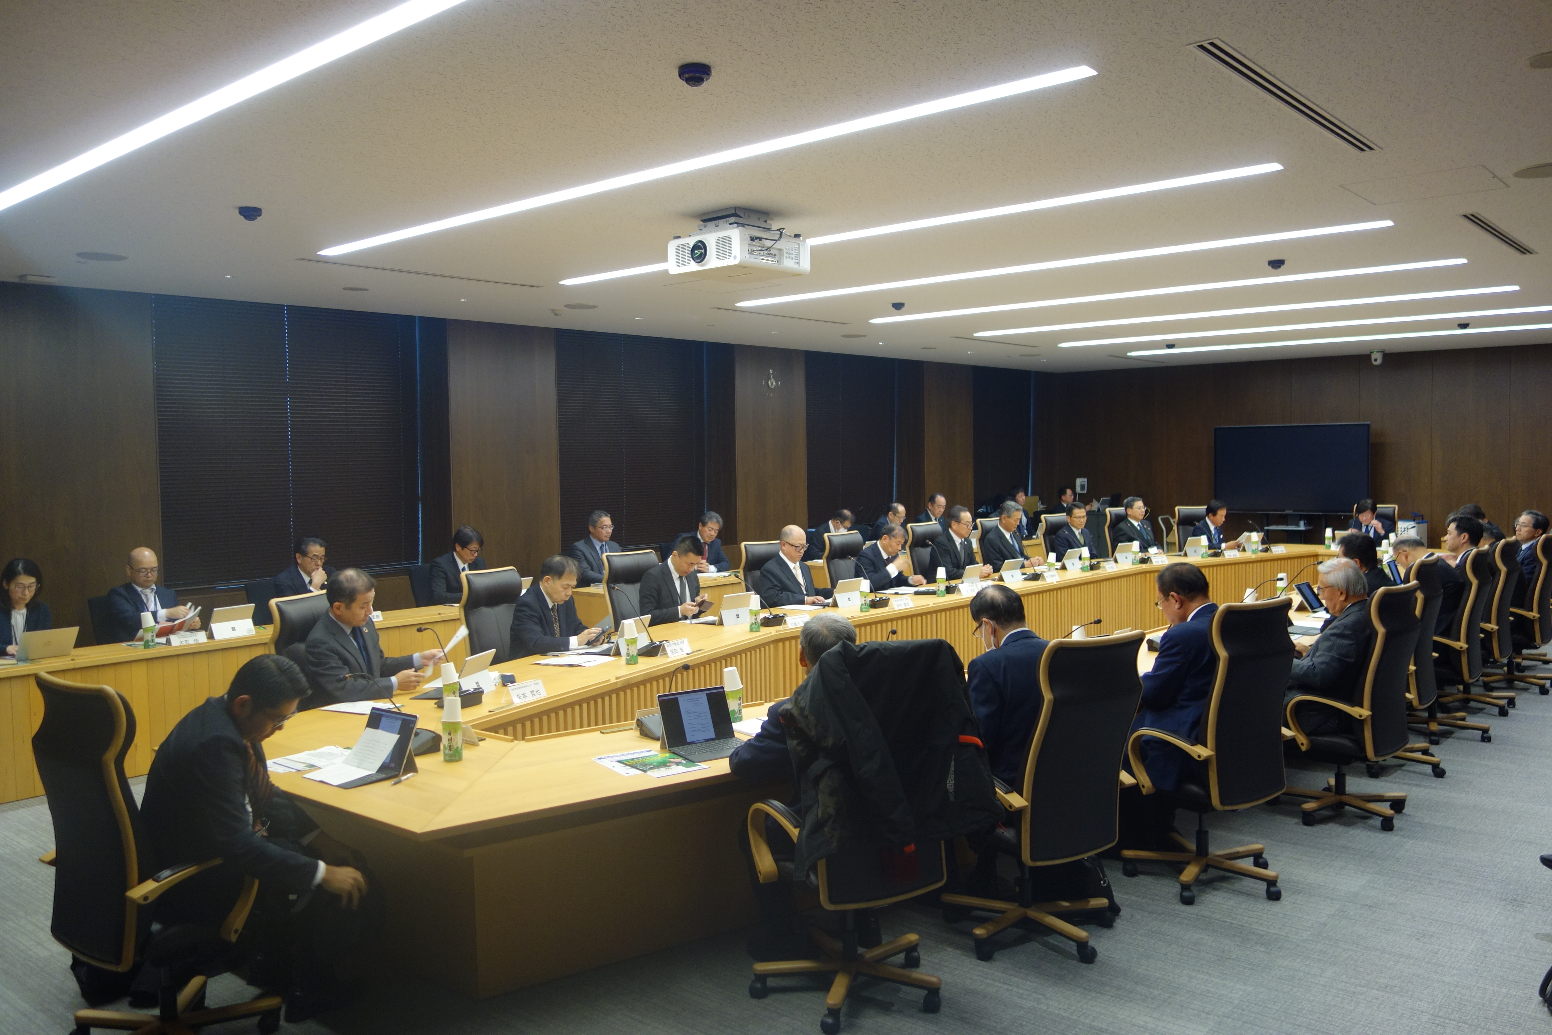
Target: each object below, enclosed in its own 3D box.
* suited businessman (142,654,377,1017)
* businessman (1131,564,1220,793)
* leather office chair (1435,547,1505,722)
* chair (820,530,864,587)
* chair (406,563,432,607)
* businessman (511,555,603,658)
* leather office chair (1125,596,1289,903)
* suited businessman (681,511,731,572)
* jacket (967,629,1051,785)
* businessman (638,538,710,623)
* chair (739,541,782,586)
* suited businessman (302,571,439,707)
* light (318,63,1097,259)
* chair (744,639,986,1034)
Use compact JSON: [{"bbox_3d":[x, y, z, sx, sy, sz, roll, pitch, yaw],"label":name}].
[{"bbox_3d":[-1.635,1.038,3.757,0.760,1.180,0.540,-2,3,-27],"label":"suited businessman"},{"bbox_3d":[1.654,0.850,5.199,0.550,1.290,0.780,-3,4,-37],"label":"businessman"},{"bbox_3d":[4.035,0.772,7.411,0.650,1.170,0.660,2,4,42],"label":"leather office chair"},{"bbox_3d":[0.770,0.697,10.154,0.650,1.130,0.660,2,4,41],"label":"chair"},{"bbox_3d":[-2.504,0.865,9.564,0.560,0.960,0.600,-4,4,-43],"label":"chair"},{"bbox_3d":[-1.153,0.841,6.842,0.780,1.250,0.520,1,4,35],"label":"businessman"},{"bbox_3d":[1.790,0.923,5.003,0.640,1.190,0.660,-3,4,-33],"label":"leather office chair"},{"bbox_3d":[-0.564,0.580,11.346,0.520,1.290,0.780,-3,4,-40],"label":"suited businessman"},{"bbox_3d":[0.860,0.752,4.555,0.520,0.660,0.480,-3,3,-29],"label":"jacket"},{"bbox_3d":[-0.626,0.757,7.951,0.760,1.280,0.520,2,4,40],"label":"businessman"},{"bbox_3d":[0.165,0.752,8.895,0.680,1.130,0.640,2,4,41],"label":"chair"},{"bbox_3d":[-1.821,0.893,5.613,0.780,1.290,0.520,1,3,29],"label":"suited businessman"},{"bbox_3d":[-0.838,-1.531,5.553,4.996,0.070,0.120,2,4,41],"label":"light"},{"bbox_3d":[0.247,1.001,3.989,0.660,1.180,0.660,-2,3,-26],"label":"chair"}]

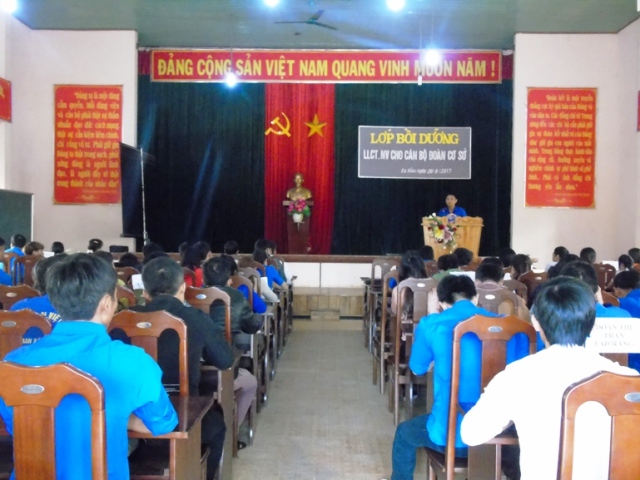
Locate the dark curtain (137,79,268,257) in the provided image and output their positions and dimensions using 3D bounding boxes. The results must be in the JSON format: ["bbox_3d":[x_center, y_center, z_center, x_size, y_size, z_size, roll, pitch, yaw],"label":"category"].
[{"bbox_3d":[-2.392,-1.531,14.800,2.560,3.580,0.150,1,1,1],"label":"dark curtain"}]

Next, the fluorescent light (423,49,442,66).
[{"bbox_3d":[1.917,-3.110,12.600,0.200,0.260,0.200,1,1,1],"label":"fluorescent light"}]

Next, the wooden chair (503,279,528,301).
[{"bbox_3d":[1.287,0.836,5.560,0.430,1.080,0.500,1,1,1],"label":"wooden chair"}]

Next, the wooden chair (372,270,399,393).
[{"bbox_3d":[0.668,0.812,6.700,0.430,1.080,0.500,1,1,1],"label":"wooden chair"}]

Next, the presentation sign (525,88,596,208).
[{"bbox_3d":[4.392,-1.670,13.450,1.280,2.180,0.040,1,1,1],"label":"presentation sign"}]

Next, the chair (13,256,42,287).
[{"bbox_3d":[-3.394,0.717,8.835,0.420,1.070,0.500,1,1,1],"label":"chair"}]

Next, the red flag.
[{"bbox_3d":[-0.409,-1.406,14.750,1.400,3.400,0.100,1,1,1],"label":"red flag"}]

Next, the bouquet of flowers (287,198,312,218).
[{"bbox_3d":[-0.415,-0.622,14.600,0.450,0.410,0.360,1,1,1],"label":"bouquet of flowers"}]

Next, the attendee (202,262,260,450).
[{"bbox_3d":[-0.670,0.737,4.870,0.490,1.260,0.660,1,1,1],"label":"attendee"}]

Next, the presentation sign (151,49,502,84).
[{"bbox_3d":[0.137,-3.402,14.500,6.900,0.690,0.050,1,1,1],"label":"presentation sign"}]

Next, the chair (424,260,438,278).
[{"bbox_3d":[1.235,0.787,8.650,0.430,1.080,0.500,1,1,1],"label":"chair"}]

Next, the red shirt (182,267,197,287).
[{"bbox_3d":[-1.280,0.510,6.900,0.430,0.560,0.320,1,0,3],"label":"red shirt"}]

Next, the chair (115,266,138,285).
[{"bbox_3d":[-1.845,0.783,6.930,0.430,1.080,0.500,1,1,1],"label":"chair"}]

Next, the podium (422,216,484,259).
[{"bbox_3d":[2.298,0.229,12.753,1.030,1.250,0.600,1,1,1],"label":"podium"}]

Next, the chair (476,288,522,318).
[{"bbox_3d":[1.035,0.813,4.757,0.420,1.070,0.500,1,1,1],"label":"chair"}]

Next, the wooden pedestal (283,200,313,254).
[{"bbox_3d":[-0.413,-0.253,14.200,0.580,1.040,0.480,1,1,1],"label":"wooden pedestal"}]

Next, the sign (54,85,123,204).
[{"bbox_3d":[-4.299,-1.763,13.750,1.260,2.220,0.040,1,1,1],"label":"sign"}]

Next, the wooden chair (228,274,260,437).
[{"bbox_3d":[-0.715,0.810,5.930,0.430,1.080,0.500,1,1,1],"label":"wooden chair"}]

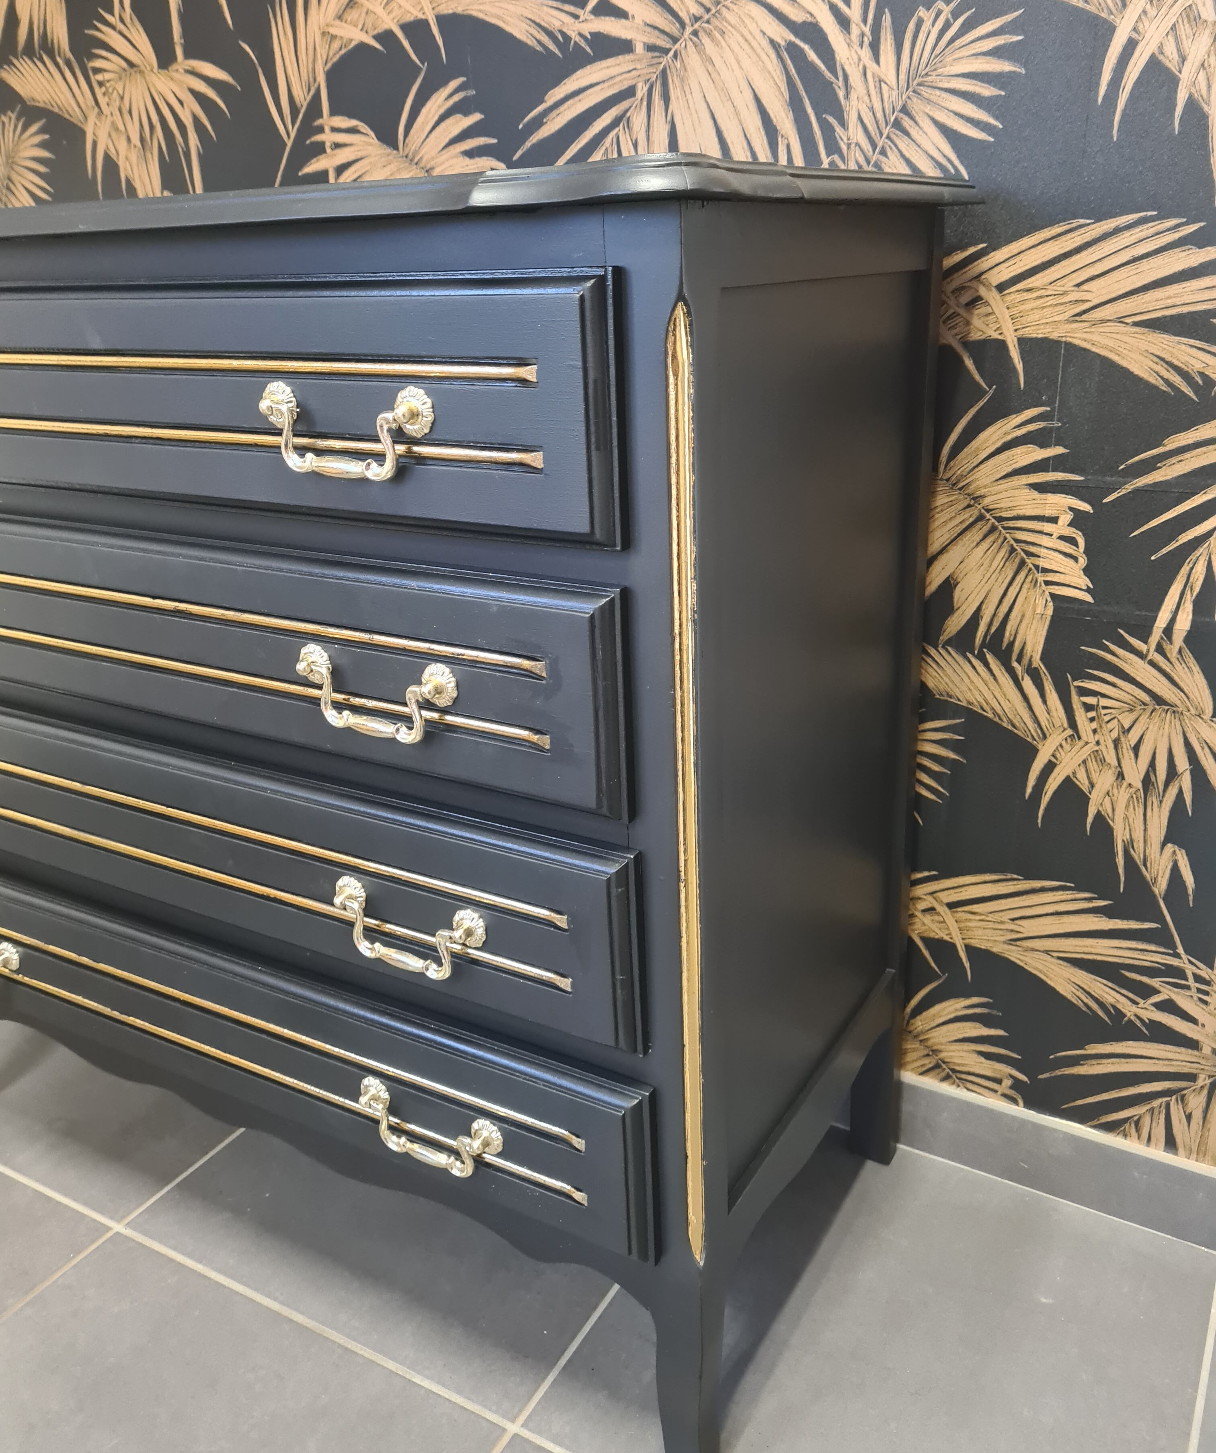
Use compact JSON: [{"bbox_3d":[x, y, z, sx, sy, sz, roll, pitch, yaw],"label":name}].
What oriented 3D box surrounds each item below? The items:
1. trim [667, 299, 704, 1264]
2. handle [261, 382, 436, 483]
[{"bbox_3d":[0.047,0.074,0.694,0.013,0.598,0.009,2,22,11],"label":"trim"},{"bbox_3d":[-0.153,-0.164,0.678,0.127,0.051,0.025,10,25,29],"label":"handle"}]

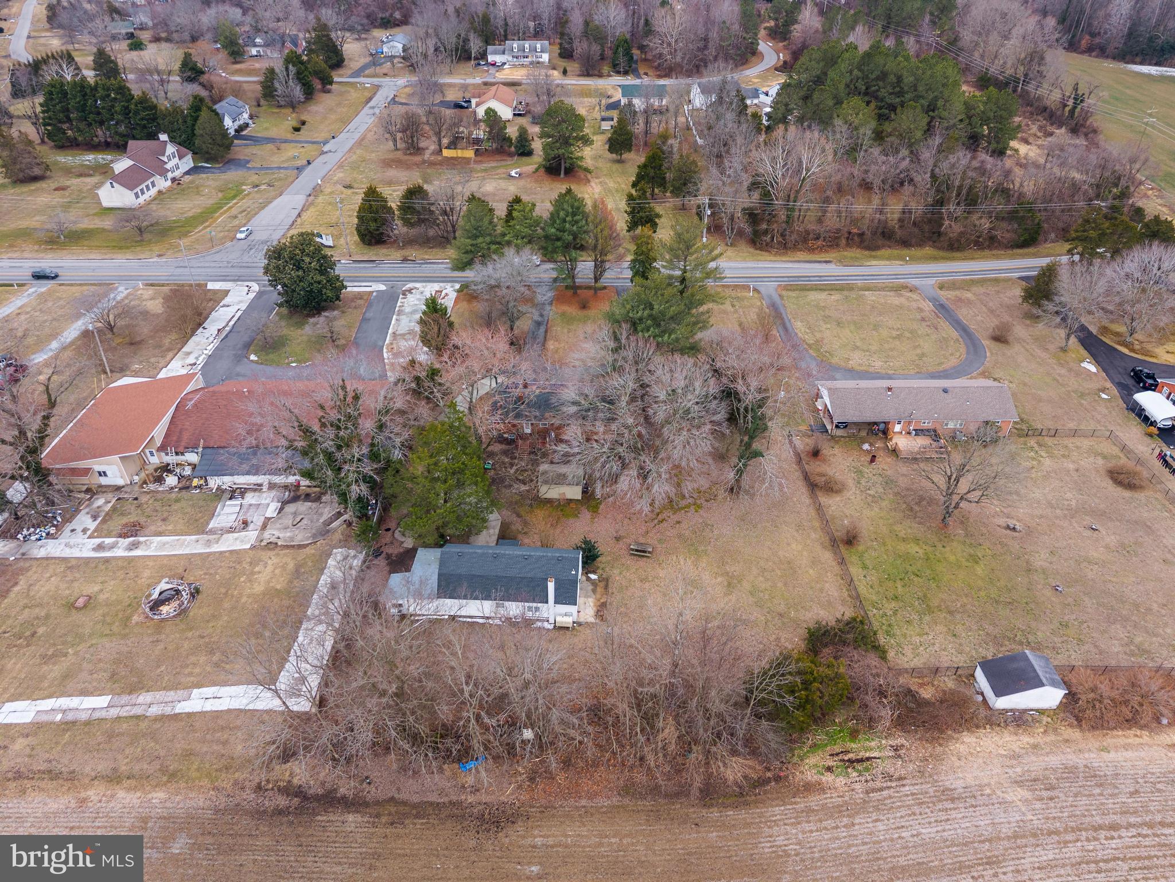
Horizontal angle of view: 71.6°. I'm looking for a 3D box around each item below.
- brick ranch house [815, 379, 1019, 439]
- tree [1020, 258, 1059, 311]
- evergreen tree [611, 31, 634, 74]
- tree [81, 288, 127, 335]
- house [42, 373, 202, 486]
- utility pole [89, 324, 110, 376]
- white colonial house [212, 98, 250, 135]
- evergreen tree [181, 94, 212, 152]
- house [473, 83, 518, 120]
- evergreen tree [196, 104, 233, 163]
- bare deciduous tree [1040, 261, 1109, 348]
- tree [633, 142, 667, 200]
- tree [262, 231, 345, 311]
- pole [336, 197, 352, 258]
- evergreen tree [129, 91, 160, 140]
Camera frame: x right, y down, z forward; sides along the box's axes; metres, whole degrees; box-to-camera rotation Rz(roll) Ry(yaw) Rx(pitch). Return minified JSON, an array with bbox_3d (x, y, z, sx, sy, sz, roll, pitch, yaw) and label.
[{"bbox_3d":[41.340,-4.895,104.077,23.200,4.700,9.700,0,33,-1],"label":"brick ranch house"},{"bbox_3d":[71.600,-24.908,129.461,5.000,8.400,5.000,0,35,0],"label":"tree"},{"bbox_3d":[13.109,-143.845,302.197,8.170,14.100,8.170,0,33,0],"label":"evergreen tree"},{"bbox_3d":[-78.200,-20.690,132.430,6.900,7.800,6.900,0,36,0],"label":"tree"},{"bbox_3d":[-62.000,-2.160,109.310,13.800,5.000,19.000,0,36,0],"label":"house"},{"bbox_3d":[-67.280,-12.420,112.200,0.600,8.400,0.500,0,37,0],"label":"utility pole"},{"bbox_3d":[-103.200,-92.240,231.500,9.600,7.100,13.500,0,36,0],"label":"white colonial house"},{"bbox_3d":[-101.708,-82.722,212.088,7.647,14.445,7.647,0,33,0],"label":"evergreen tree"},{"bbox_3d":[-26.054,-94.576,227.664,11.800,5.600,17.000,0,35,0],"label":"house"},{"bbox_3d":[-90.517,-74.585,197.474,9.000,12.000,9.000,0,33,0],"label":"evergreen tree"},{"bbox_3d":[75.400,-20.760,126.570,9.600,14.800,9.600,0,36,0],"label":"bare deciduous tree"},{"bbox_3d":[14.294,-59.298,180.099,7.305,11.871,7.305,0,33,0],"label":"tree"},{"bbox_3d":[-42.173,-25.626,122.268,12.000,11.800,12.000,0,33,0],"label":"tree"},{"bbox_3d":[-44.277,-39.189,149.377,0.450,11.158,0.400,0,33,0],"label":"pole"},{"bbox_3d":[-115.093,-84.149,211.743,8.000,12.500,8.000,0,33,0],"label":"evergreen tree"}]

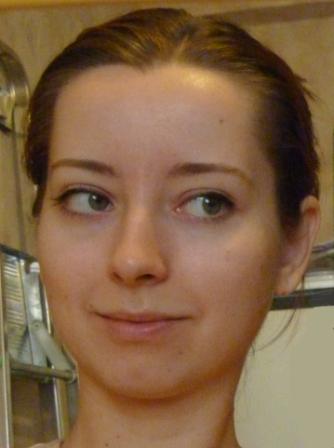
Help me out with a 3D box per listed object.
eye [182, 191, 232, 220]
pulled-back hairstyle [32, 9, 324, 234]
[{"bbox_3d":[0.021,-0.010,0.357,0.027,0.015,0.014,2,-4,4],"label":"eye"},{"bbox_3d":[0.007,-0.056,0.435,0.170,0.165,0.185,1,-5,15],"label":"pulled-back hairstyle"}]

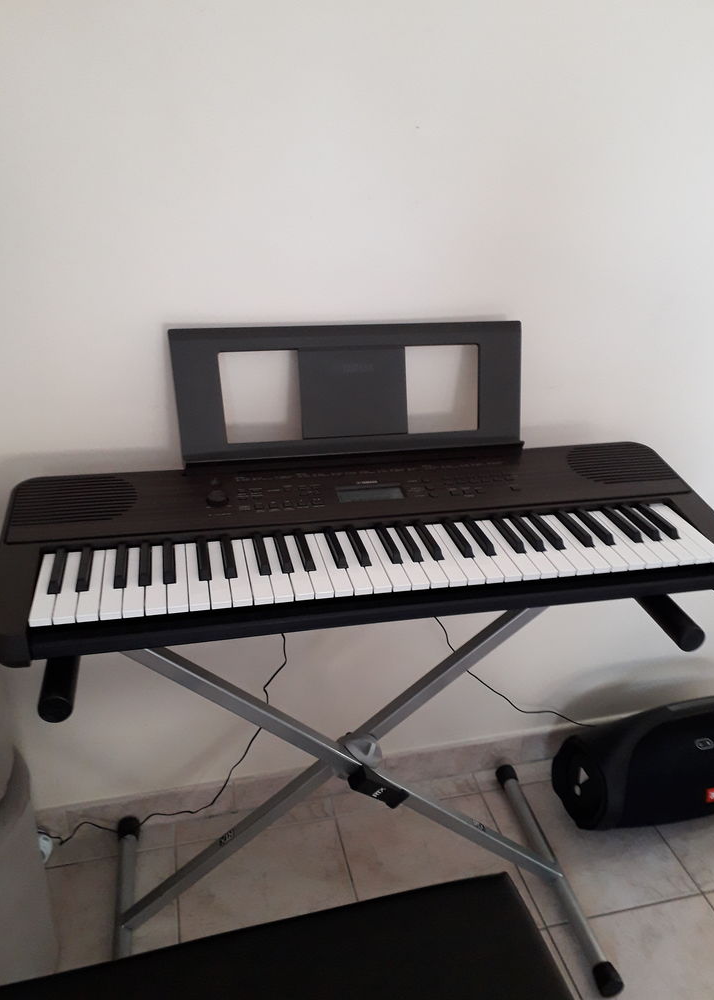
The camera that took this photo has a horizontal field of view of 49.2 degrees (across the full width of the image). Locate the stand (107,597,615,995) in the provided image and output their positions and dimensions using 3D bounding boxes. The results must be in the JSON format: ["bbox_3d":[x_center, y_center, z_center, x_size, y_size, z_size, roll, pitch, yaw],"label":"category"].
[{"bbox_3d":[0.001,0.408,1.234,0.813,0.713,0.474,-4,28,-12],"label":"stand"}]

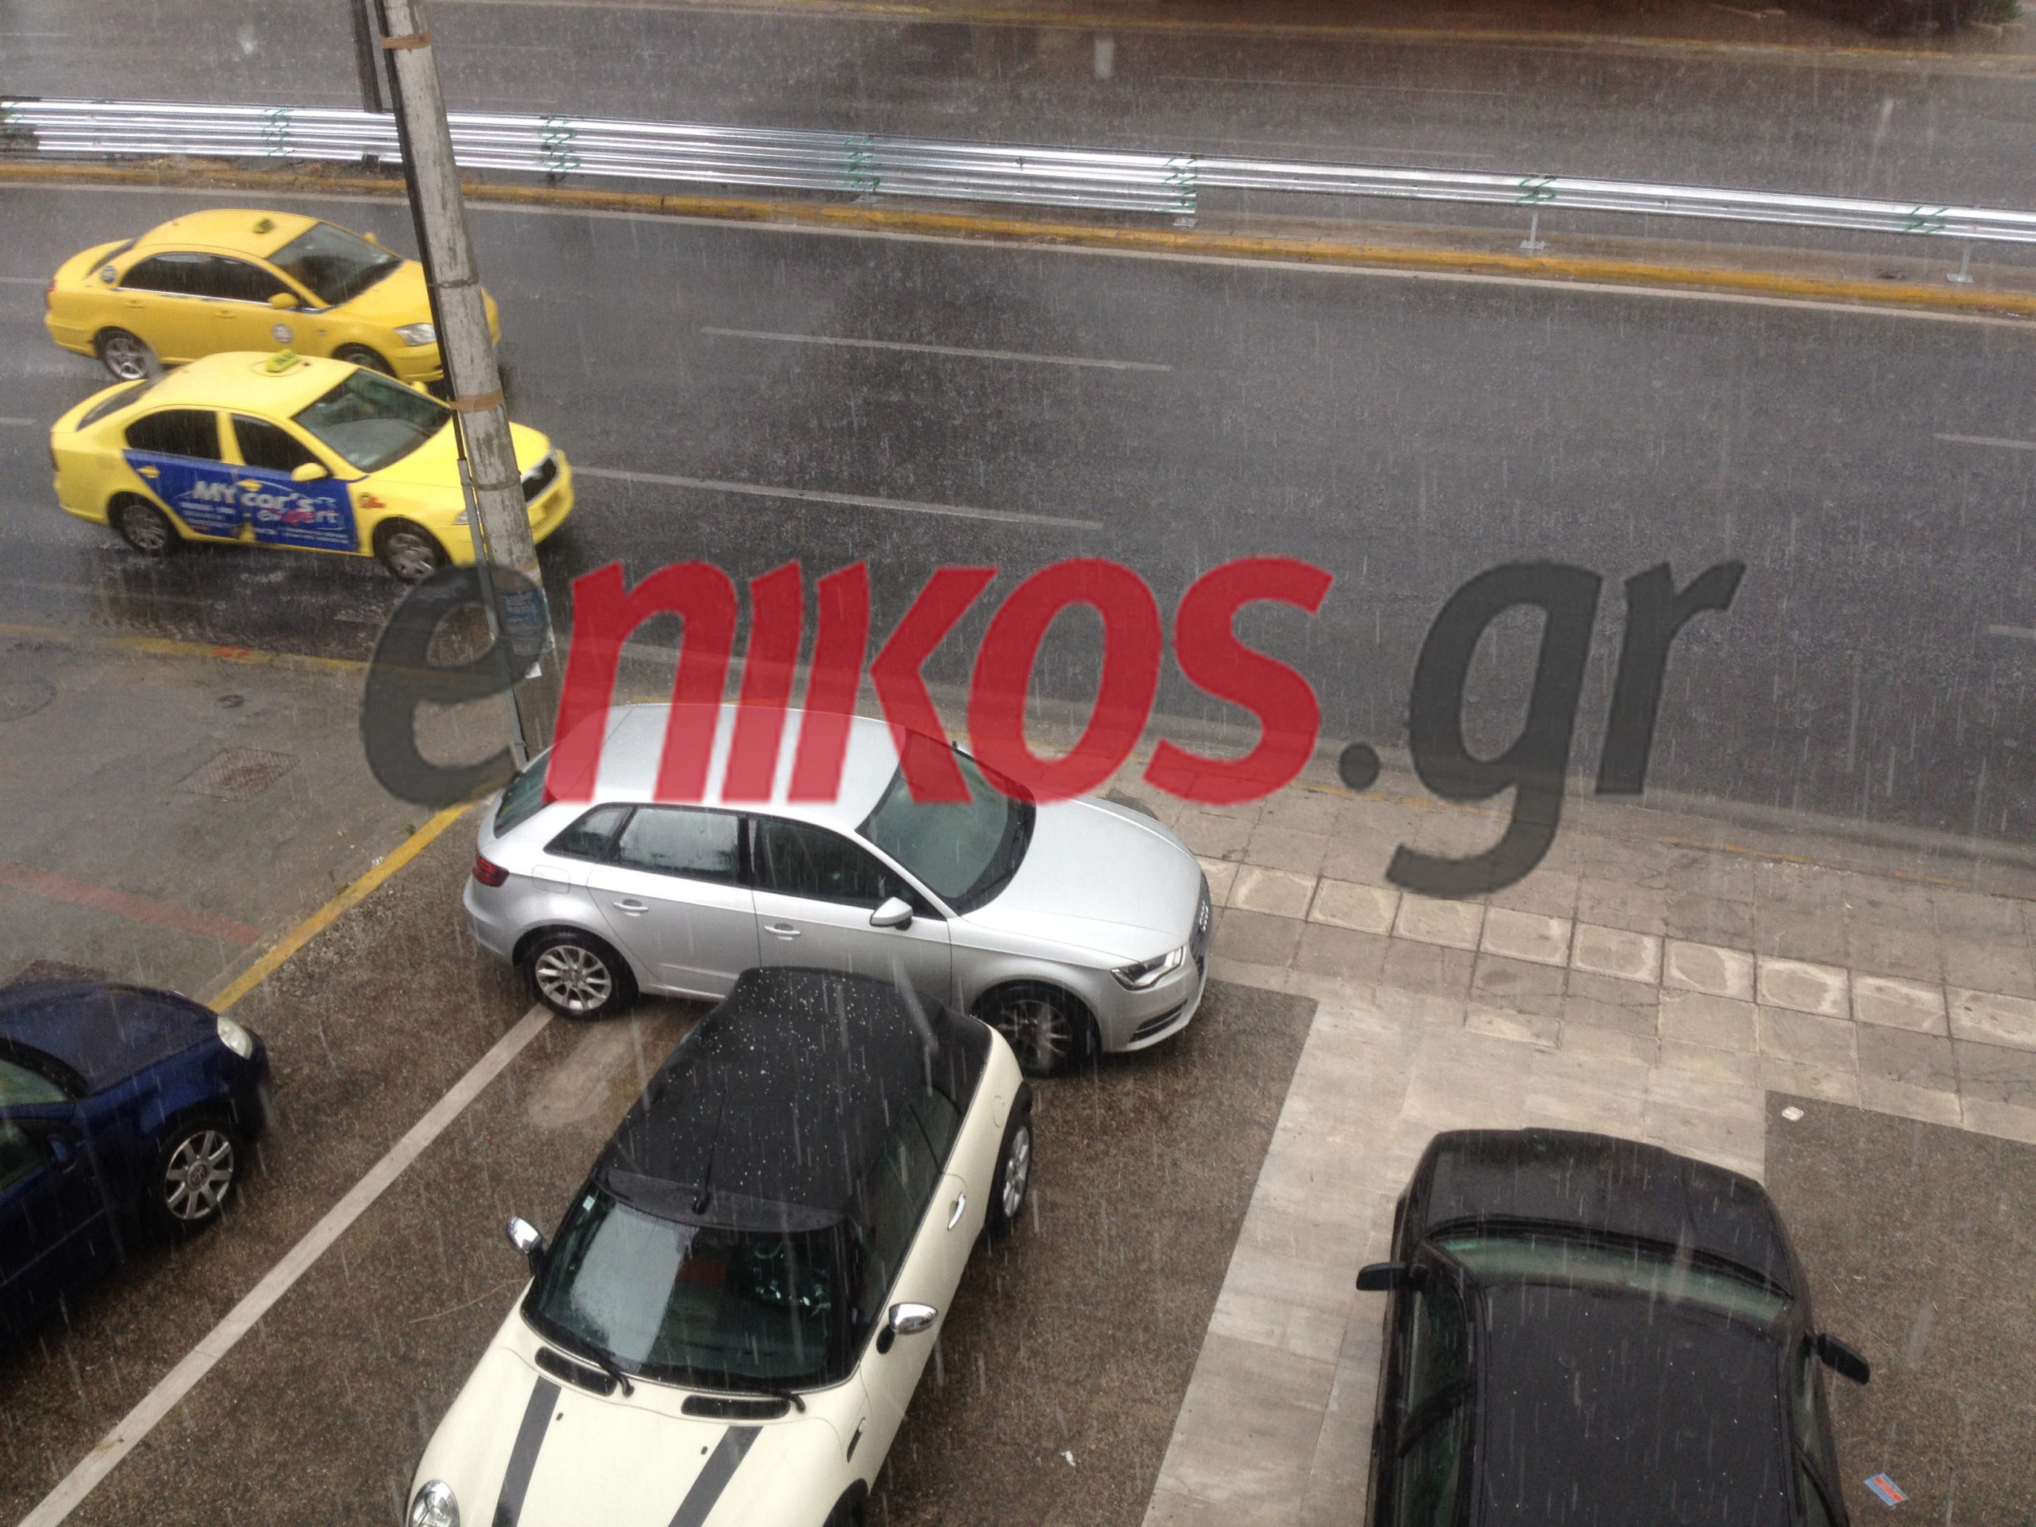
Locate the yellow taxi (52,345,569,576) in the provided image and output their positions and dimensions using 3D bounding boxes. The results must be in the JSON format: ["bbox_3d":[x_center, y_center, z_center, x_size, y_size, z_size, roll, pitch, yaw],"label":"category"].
[{"bbox_3d":[-6.121,-2.675,17.831,4.543,1.490,1.817,7,33,13],"label":"yellow taxi"}]

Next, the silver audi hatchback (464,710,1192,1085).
[{"bbox_3d":[-1.000,0.579,11.926,4.321,1.429,1.850,5,32,10],"label":"silver audi hatchback"}]

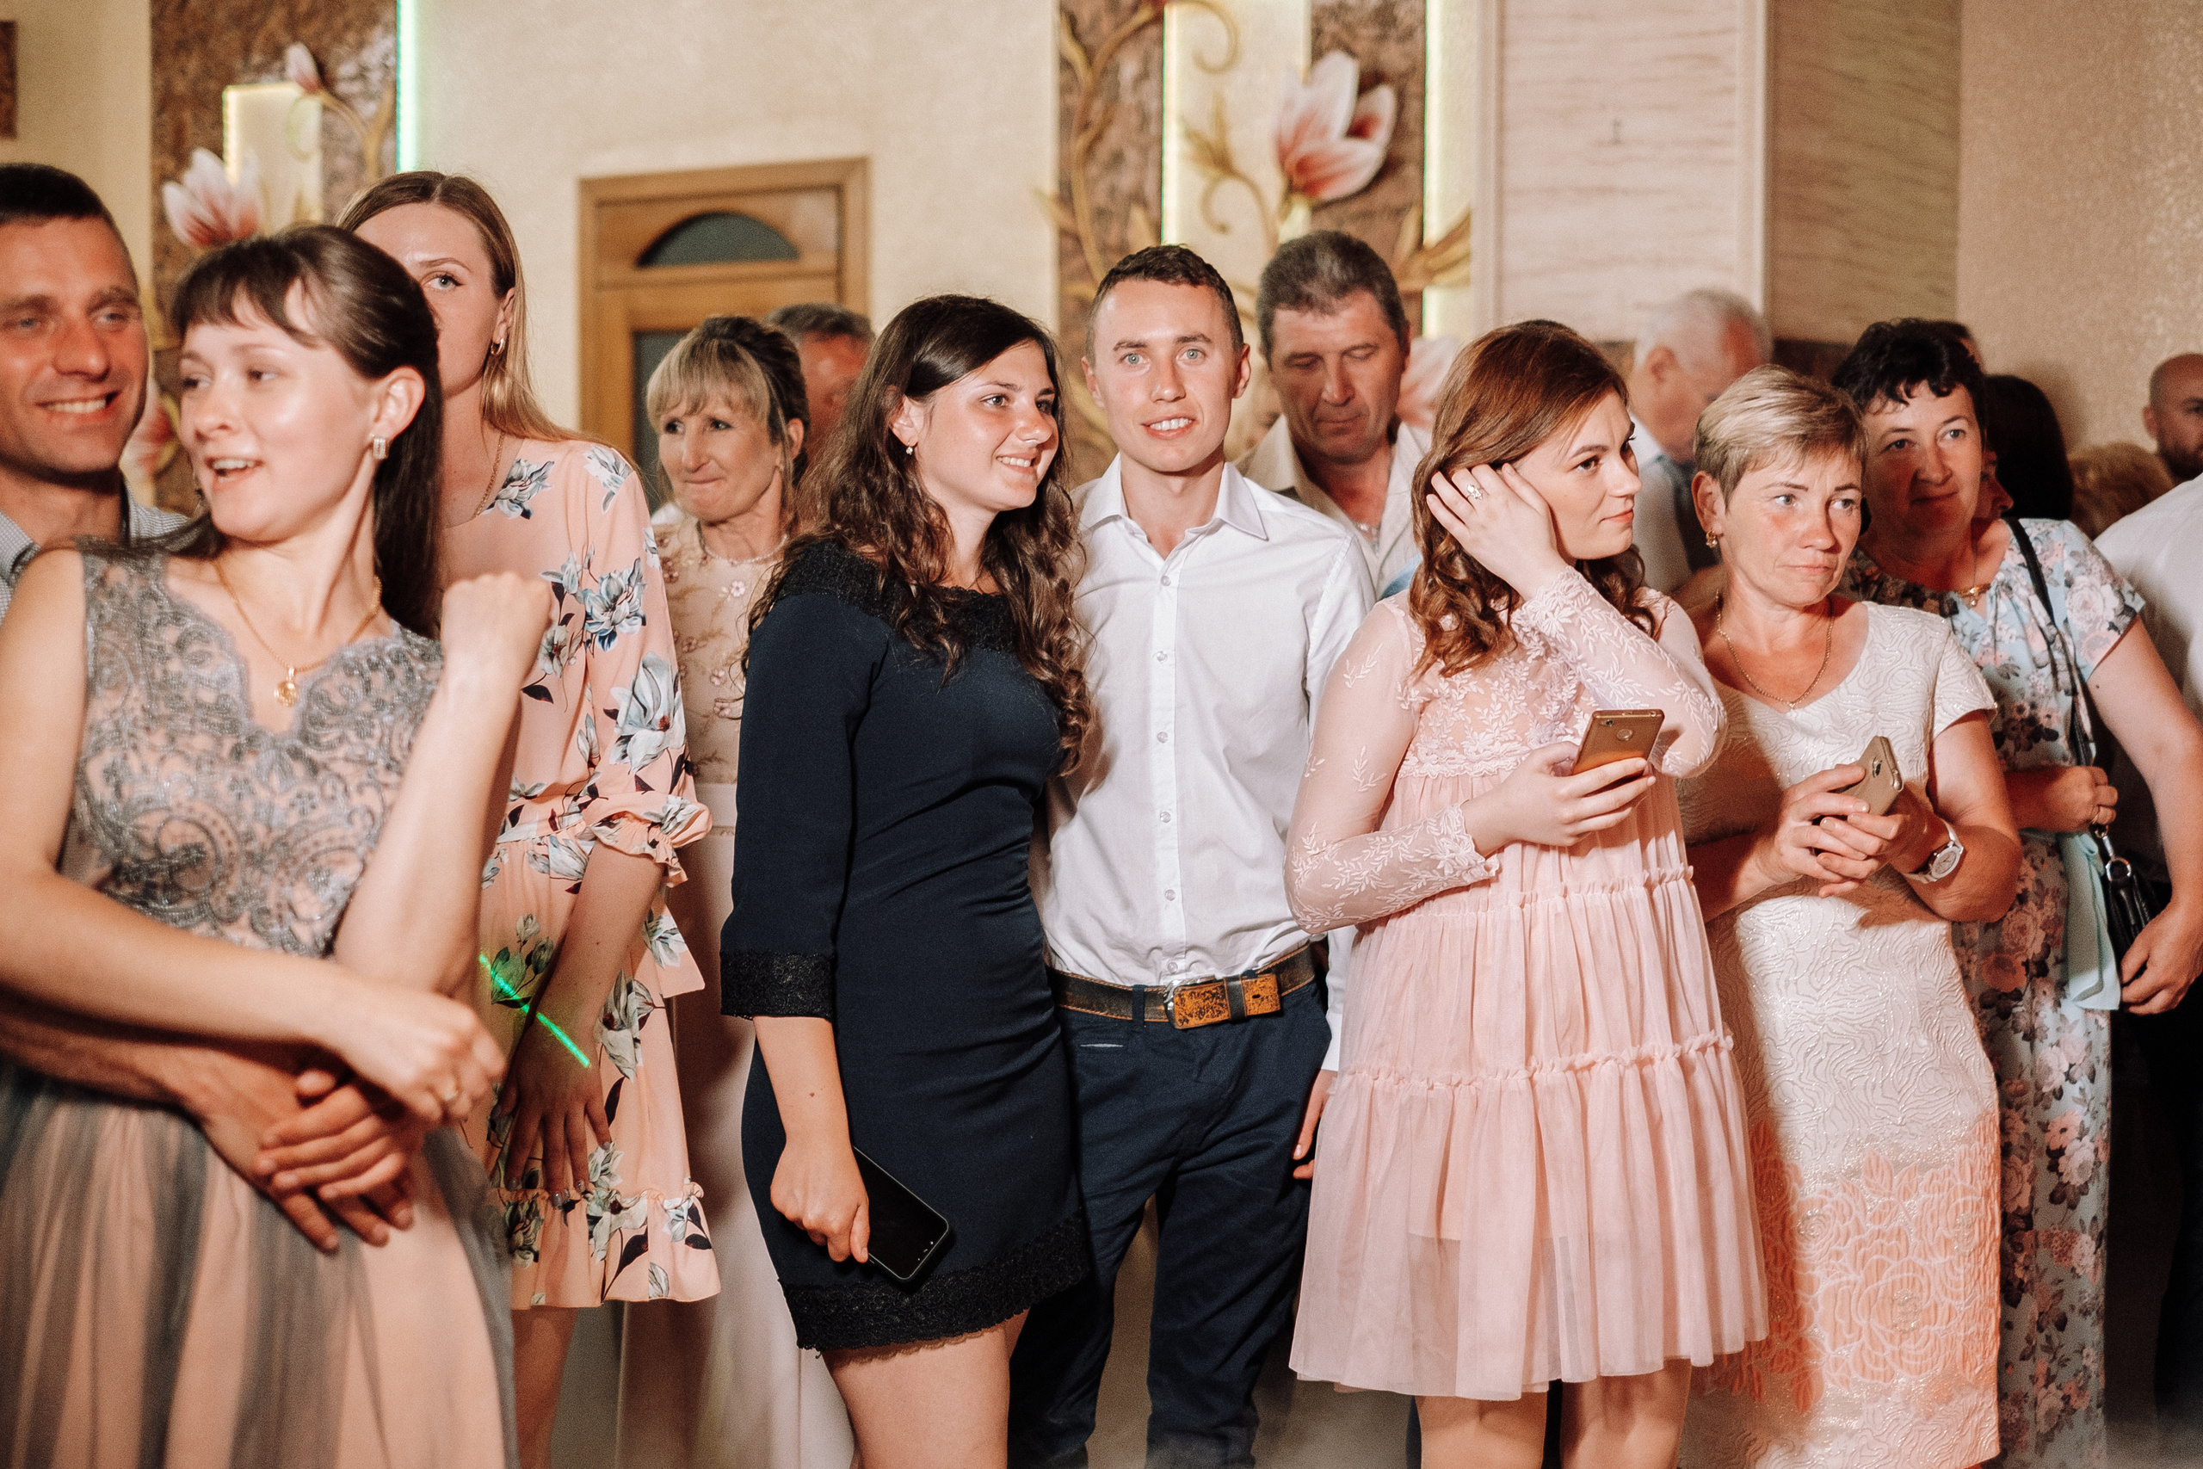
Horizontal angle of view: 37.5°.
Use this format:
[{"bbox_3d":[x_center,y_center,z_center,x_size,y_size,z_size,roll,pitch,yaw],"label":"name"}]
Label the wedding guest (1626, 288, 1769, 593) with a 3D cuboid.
[{"bbox_3d":[0.814,0.268,4.584,0.500,1.790,0.340,-1,2,-27],"label":"wedding guest"}]

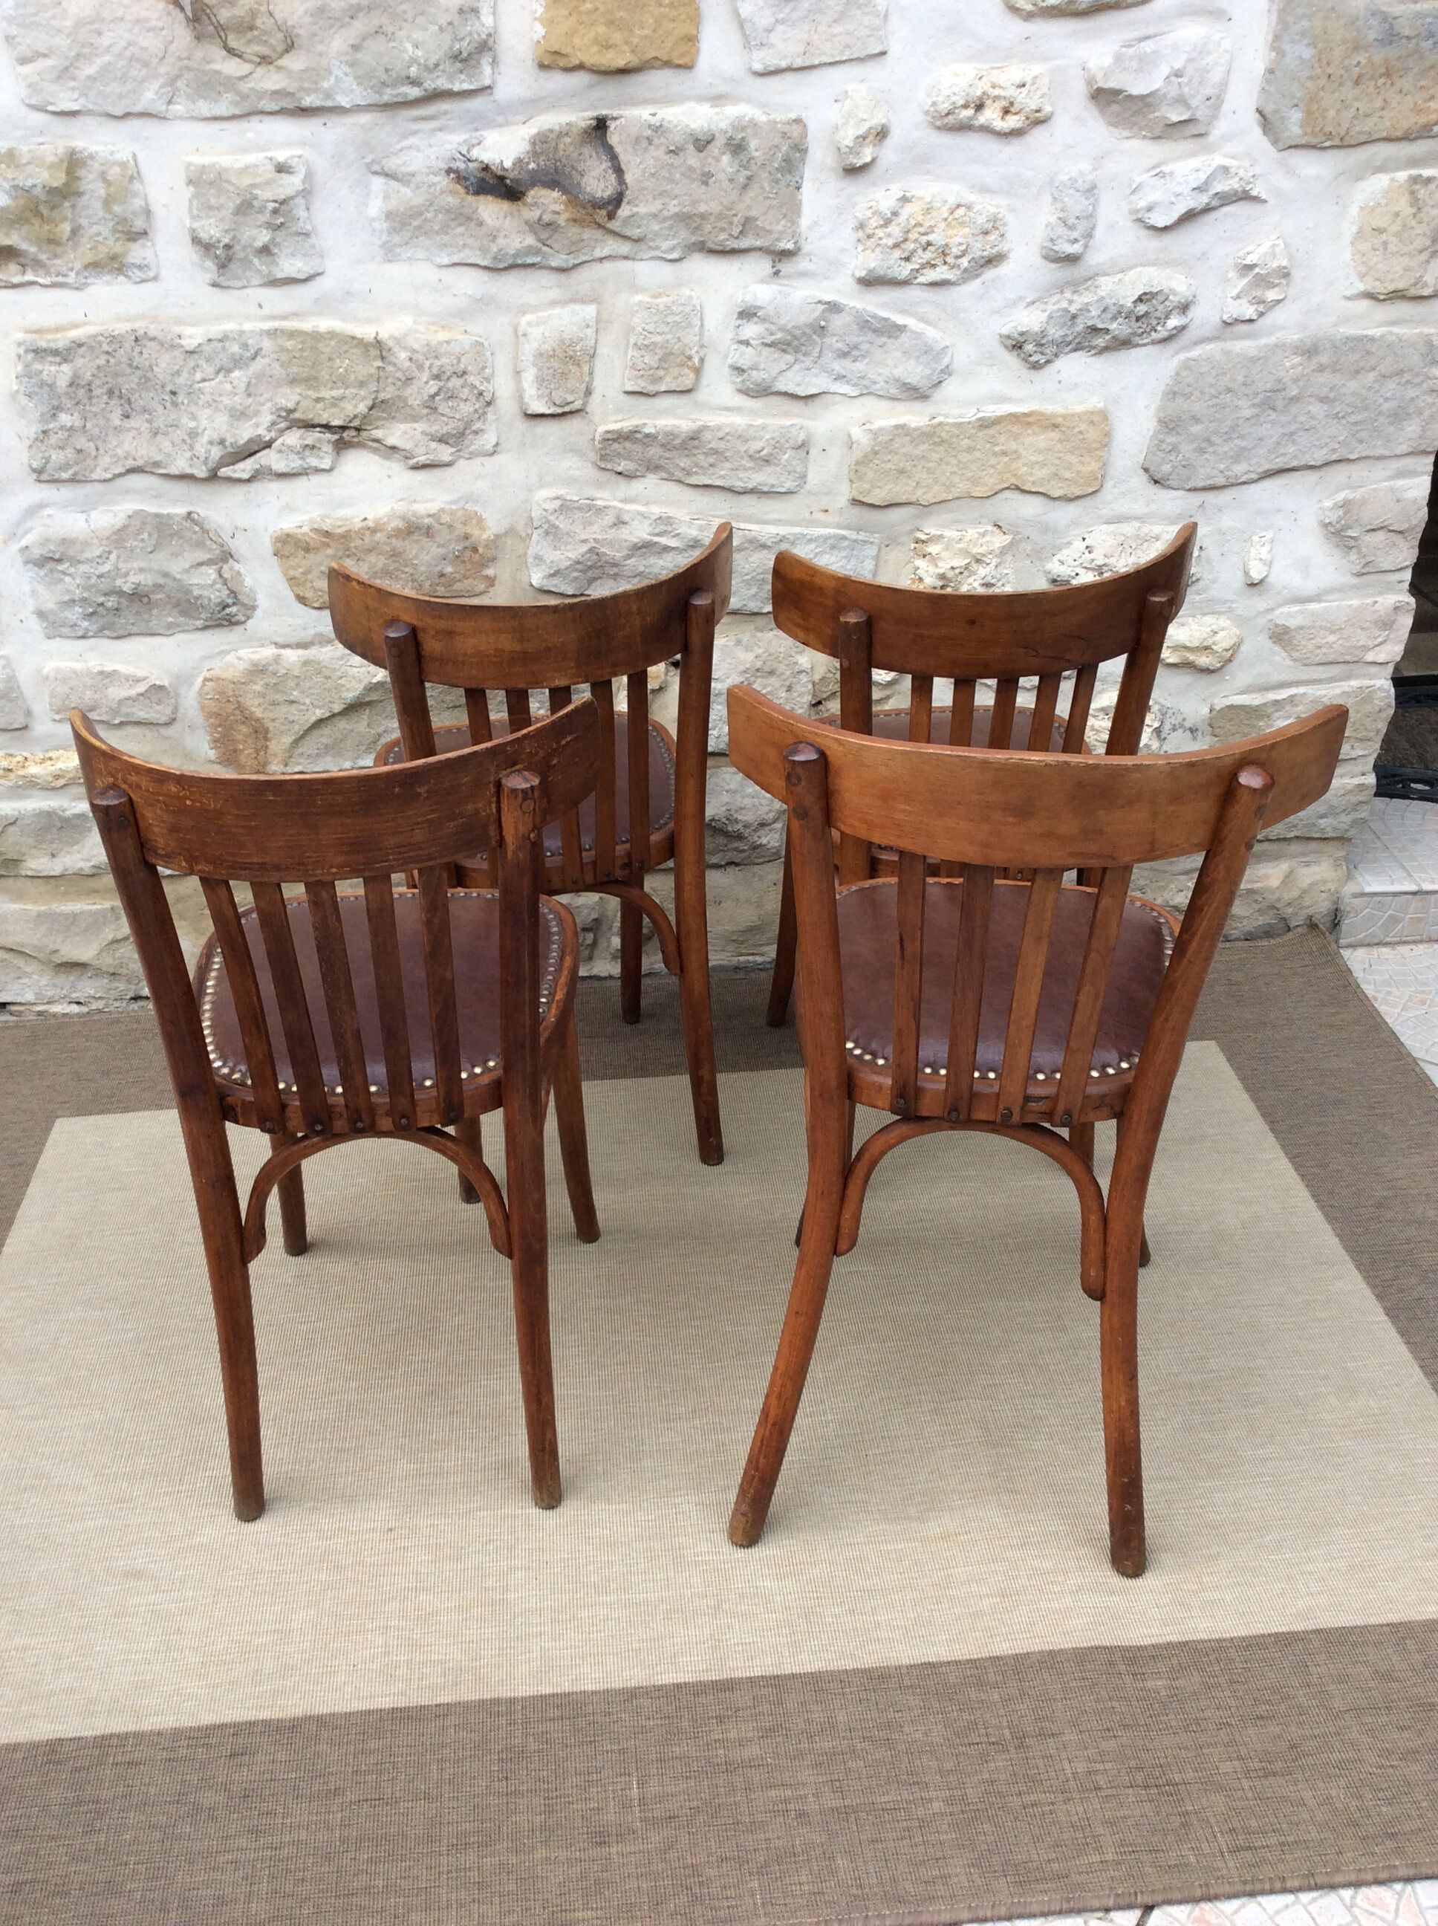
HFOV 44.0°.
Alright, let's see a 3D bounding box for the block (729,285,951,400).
[{"bbox_3d":[0.166,-0.876,2.493,0.313,0.152,0.099,-3,27,-5],"label":"block"}]

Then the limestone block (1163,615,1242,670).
[{"bbox_3d":[0.717,-0.495,2.694,0.134,0.087,0.061,-4,28,-5],"label":"limestone block"}]

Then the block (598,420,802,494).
[{"bbox_3d":[-0.025,-0.679,2.366,0.283,0.096,0.080,-4,29,-5],"label":"block"}]

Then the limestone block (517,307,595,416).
[{"bbox_3d":[-0.220,-0.824,2.411,0.106,0.141,0.074,-4,28,-5],"label":"limestone block"}]

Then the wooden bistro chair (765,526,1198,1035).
[{"bbox_3d":[0.301,-0.174,2.329,0.492,0.812,0.509,-5,27,-8],"label":"wooden bistro chair"}]

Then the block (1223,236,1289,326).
[{"bbox_3d":[0.732,-0.950,2.464,0.096,0.113,0.068,-4,28,-5],"label":"block"}]

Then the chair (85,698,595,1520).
[{"bbox_3d":[-0.332,0.088,1.836,0.467,0.812,0.499,-2,27,-1],"label":"chair"}]

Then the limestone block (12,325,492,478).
[{"bbox_3d":[-0.633,-0.784,2.462,0.633,0.202,0.119,-3,27,-5],"label":"limestone block"}]

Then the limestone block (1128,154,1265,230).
[{"bbox_3d":[0.603,-0.983,2.266,0.176,0.086,0.060,-4,29,-5],"label":"limestone block"}]

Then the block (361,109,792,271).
[{"bbox_3d":[-0.165,-0.970,2.213,0.532,0.183,0.120,-4,29,-5],"label":"block"}]

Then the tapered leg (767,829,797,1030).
[{"bbox_3d":[0.100,-0.088,2.587,0.042,0.438,0.042,-3,34,-9],"label":"tapered leg"}]

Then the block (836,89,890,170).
[{"bbox_3d":[0.175,-1.029,2.188,0.067,0.092,0.060,-4,29,-5],"label":"block"}]

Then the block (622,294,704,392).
[{"bbox_3d":[-0.080,-0.862,2.467,0.112,0.132,0.089,-3,27,-5],"label":"block"}]

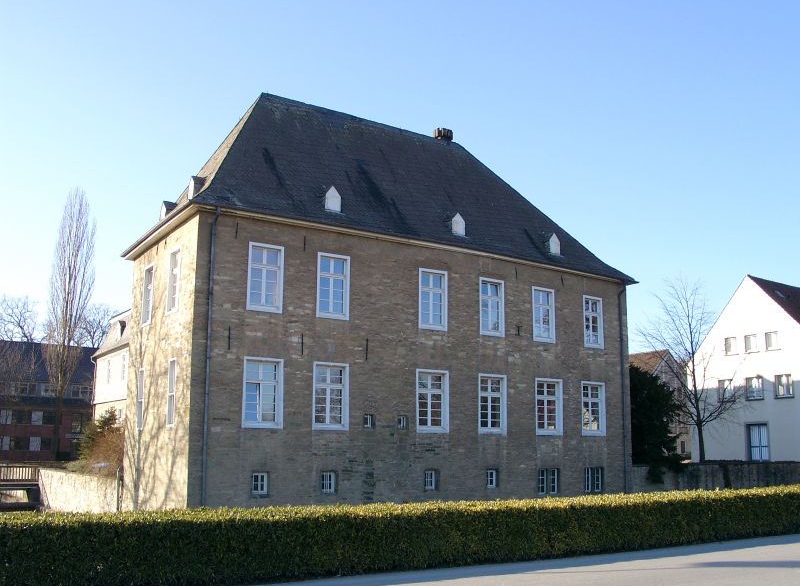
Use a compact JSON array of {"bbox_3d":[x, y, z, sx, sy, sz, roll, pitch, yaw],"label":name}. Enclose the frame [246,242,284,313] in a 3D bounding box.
[{"bbox_3d":[-4.325,-0.477,25.227,1.213,2.200,0.170,8,-13,-32],"label":"frame"}]

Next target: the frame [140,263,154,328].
[{"bbox_3d":[-8.479,0.089,26.671,0.170,2.086,1.117,8,-14,-33],"label":"frame"}]

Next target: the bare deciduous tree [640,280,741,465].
[{"bbox_3d":[15.527,4.196,42.000,5.345,9.968,5.078,1,-11,0],"label":"bare deciduous tree"}]

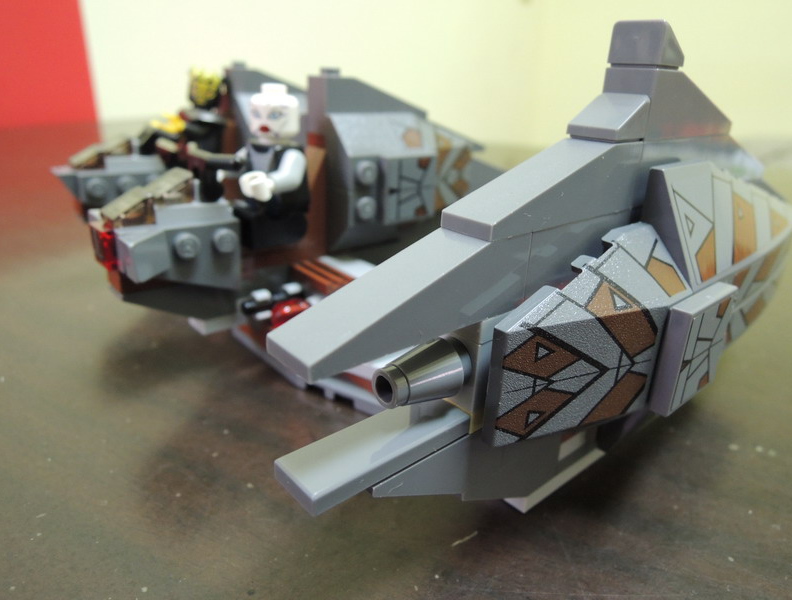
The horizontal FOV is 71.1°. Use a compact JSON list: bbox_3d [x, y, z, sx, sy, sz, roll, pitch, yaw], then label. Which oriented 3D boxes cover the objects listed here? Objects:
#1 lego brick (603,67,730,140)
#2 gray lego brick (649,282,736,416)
[{"bbox_3d":[0.045,-0.032,0.090,0.032,0.010,0.008,-16,29,-38],"label":"lego brick"},{"bbox_3d":[0.044,0.007,0.082,0.016,0.016,0.003,-16,29,-38],"label":"gray lego brick"}]

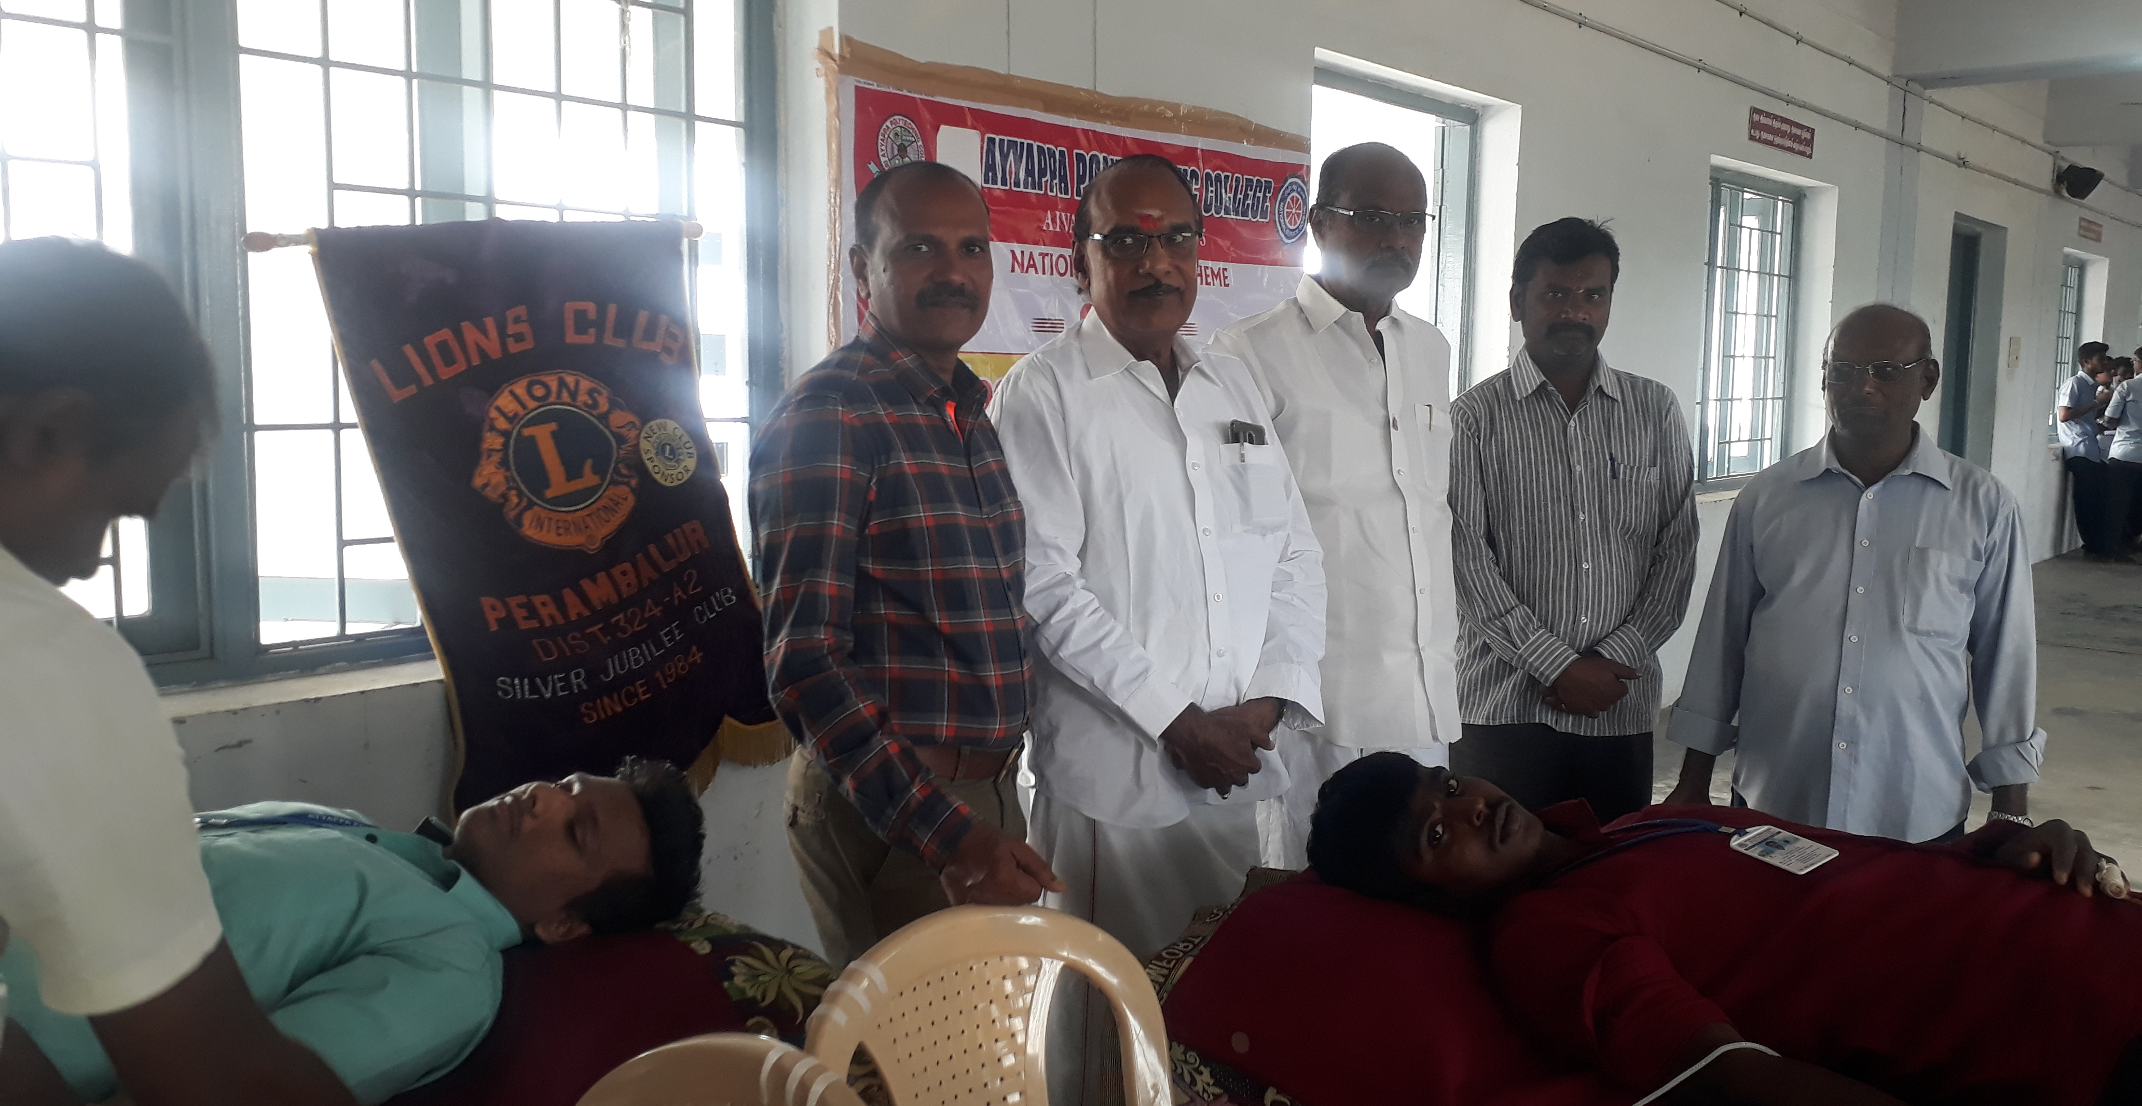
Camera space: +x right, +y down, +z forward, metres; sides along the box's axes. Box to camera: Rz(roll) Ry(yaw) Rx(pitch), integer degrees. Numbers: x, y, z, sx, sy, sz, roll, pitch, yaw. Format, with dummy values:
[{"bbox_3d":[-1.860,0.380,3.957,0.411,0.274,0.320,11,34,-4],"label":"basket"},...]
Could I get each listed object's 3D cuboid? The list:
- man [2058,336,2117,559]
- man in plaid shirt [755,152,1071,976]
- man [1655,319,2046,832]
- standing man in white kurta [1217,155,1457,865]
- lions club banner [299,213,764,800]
[{"bbox_3d":[8.130,-0.825,13.323,0.400,1.700,0.470,3,7,24],"label":"man"},{"bbox_3d":[-0.219,0.348,2.152,0.420,1.673,0.500,6,9,42],"label":"man in plaid shirt"},{"bbox_3d":[1.337,0.343,2.924,0.580,1.540,0.360,4,7,28],"label":"man"},{"bbox_3d":[0.377,0.276,2.516,0.470,1.747,0.320,-3,7,-30],"label":"standing man in white kurta"},{"bbox_3d":[-0.866,-0.017,3.009,0.080,1.180,0.760,6,18,41],"label":"lions club banner"}]

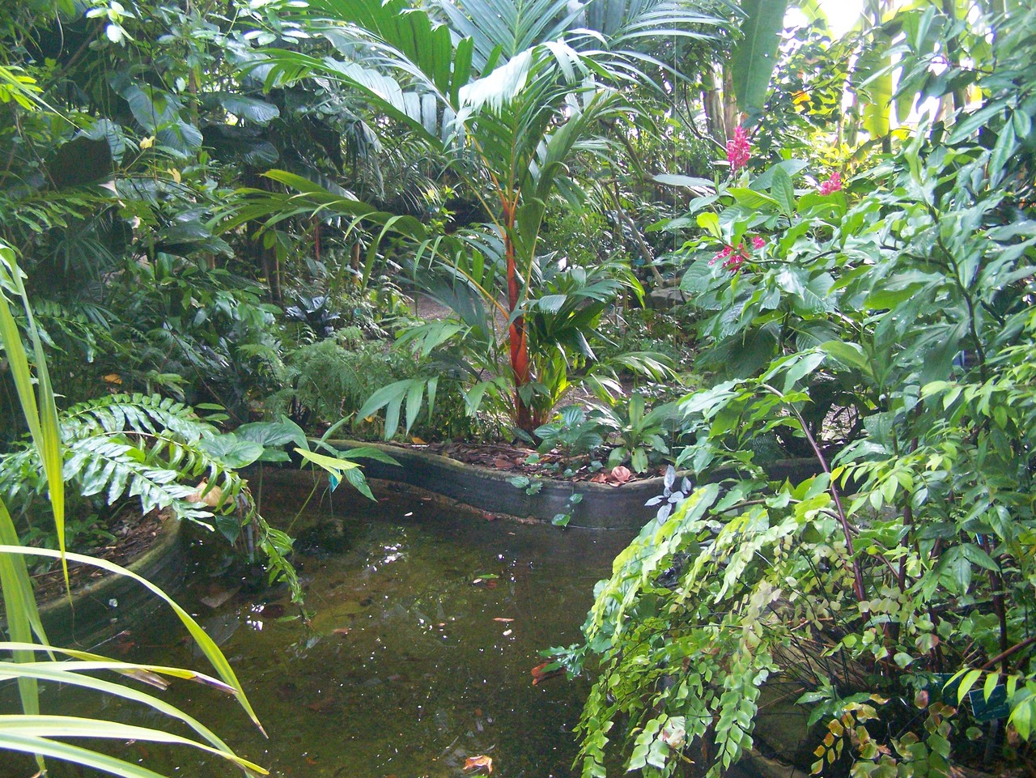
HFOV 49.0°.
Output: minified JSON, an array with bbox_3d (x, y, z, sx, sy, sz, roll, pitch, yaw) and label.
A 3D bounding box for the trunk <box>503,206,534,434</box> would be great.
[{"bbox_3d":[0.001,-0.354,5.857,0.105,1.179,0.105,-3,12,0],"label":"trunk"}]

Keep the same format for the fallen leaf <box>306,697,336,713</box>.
[{"bbox_3d":[-0.607,0.972,3.504,0.050,0.012,0.095,11,17,44],"label":"fallen leaf"}]

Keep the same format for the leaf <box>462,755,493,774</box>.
[{"bbox_3d":[-0.108,1.018,3.082,0.085,0.020,0.060,-1,12,0],"label":"leaf"}]

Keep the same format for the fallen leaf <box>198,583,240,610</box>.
[{"bbox_3d":[-1.145,0.797,4.367,0.120,0.015,0.220,2,12,15],"label":"fallen leaf"}]

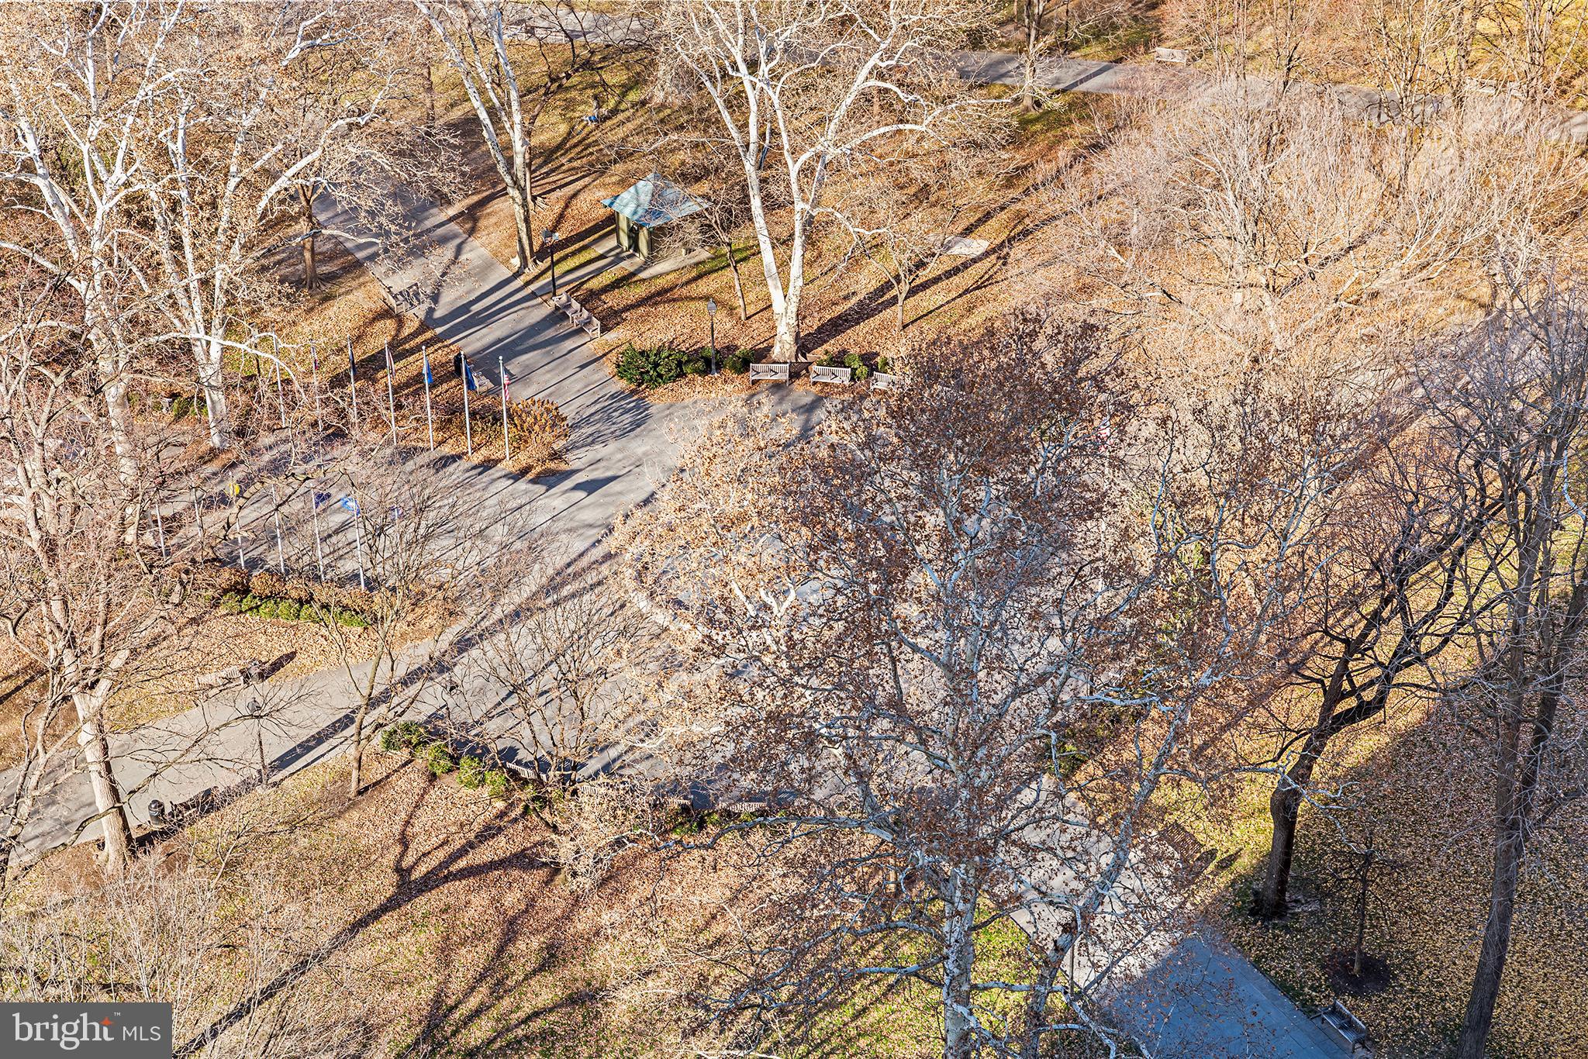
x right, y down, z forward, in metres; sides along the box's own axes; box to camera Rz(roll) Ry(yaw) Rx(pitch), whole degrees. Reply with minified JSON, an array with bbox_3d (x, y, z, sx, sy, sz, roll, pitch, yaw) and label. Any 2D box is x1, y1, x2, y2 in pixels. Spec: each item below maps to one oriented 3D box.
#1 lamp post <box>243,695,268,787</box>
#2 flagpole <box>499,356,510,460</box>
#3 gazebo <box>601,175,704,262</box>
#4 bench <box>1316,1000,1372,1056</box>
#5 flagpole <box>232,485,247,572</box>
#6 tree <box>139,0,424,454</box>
[{"bbox_3d":[-21.372,8.525,123.622,0.460,4.319,0.460,-1,32,0],"label":"lamp post"},{"bbox_3d":[-13.269,-5.521,141.769,0.160,5.550,0.160,0,34,0],"label":"flagpole"},{"bbox_3d":[-7.390,-16.414,159.127,3.650,4.300,3.650,-27,42,-34],"label":"gazebo"},{"bbox_3d":[19.757,17.824,110.845,0.680,0.880,1.750,-19,38,-25],"label":"bench"},{"bbox_3d":[-24.511,-0.125,136.063,0.120,5.619,0.120,8,34,14],"label":"flagpole"},{"bbox_3d":[-23.729,-14.258,137.430,13.000,25.000,13.000,0,34,0],"label":"tree"}]

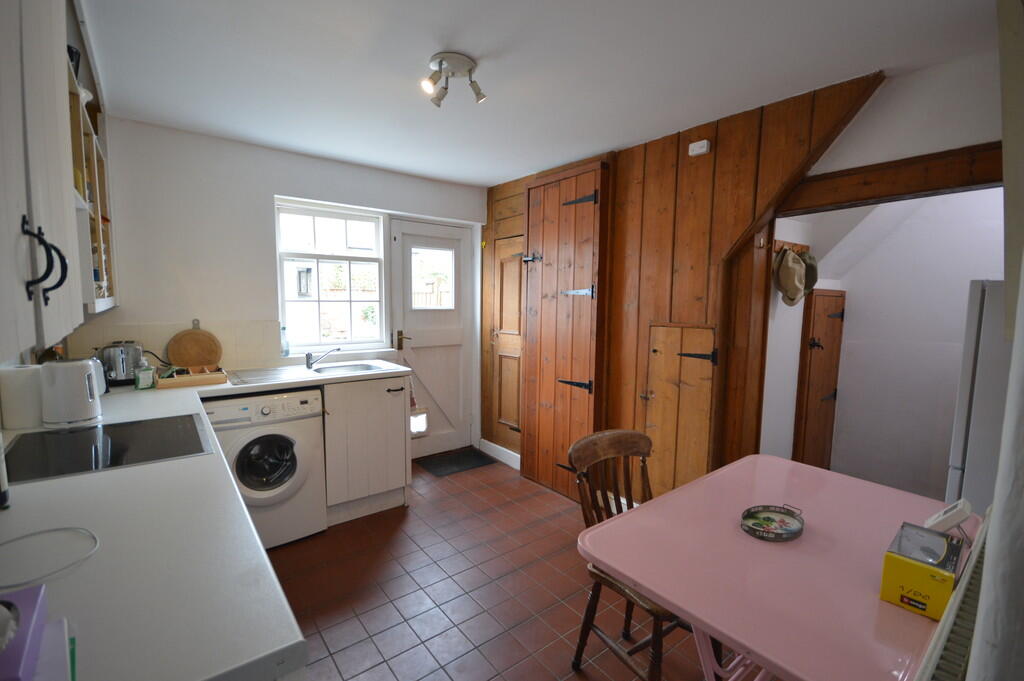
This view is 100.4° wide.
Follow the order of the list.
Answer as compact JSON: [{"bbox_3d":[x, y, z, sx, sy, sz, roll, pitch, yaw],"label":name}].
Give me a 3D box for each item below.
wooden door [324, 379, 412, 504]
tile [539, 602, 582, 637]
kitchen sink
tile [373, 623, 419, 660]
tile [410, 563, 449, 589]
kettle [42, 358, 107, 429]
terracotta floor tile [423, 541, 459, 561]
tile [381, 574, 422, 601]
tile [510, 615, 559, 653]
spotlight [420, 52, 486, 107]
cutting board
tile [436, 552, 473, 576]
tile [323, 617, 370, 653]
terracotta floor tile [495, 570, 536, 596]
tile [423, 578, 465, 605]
[{"bbox_3d":[-0.900,0.614,2.668,0.500,0.730,0.025,-3,6,-37],"label":"wooden door"},{"bbox_3d":[0.210,1.210,1.850,0.150,0.012,0.150,-4,7,-39],"label":"tile"},{"bbox_3d":[-1.104,0.273,2.854,0.410,0.160,0.360,-3,6,-37],"label":"kitchen sink"},{"bbox_3d":[-0.465,1.219,1.722,0.149,0.013,0.149,-3,6,-38],"label":"tile"},{"bbox_3d":[-0.414,1.179,2.137,0.150,0.012,0.150,-4,7,-39],"label":"tile"},{"bbox_3d":[-1.545,0.180,1.520,0.150,0.222,0.200,1,5,8],"label":"kettle"},{"bbox_3d":[-0.390,1.179,2.372,0.149,0.012,0.149,-3,6,-38],"label":"terracotta floor tile"},{"bbox_3d":[-0.534,1.184,2.042,0.150,0.012,0.150,-4,7,-39],"label":"tile"},{"bbox_3d":[0.089,1.223,1.768,0.149,0.013,0.149,-3,6,-38],"label":"tile"},{"bbox_3d":[-0.236,-1.071,1.782,0.270,0.165,0.230,0,5,-8],"label":"spotlight"},{"bbox_3d":[-1.851,0.040,2.502,0.262,0.334,0.018,-1,-9,-40],"label":"cutting board"},{"bbox_3d":[-0.294,1.188,2.251,0.149,0.012,0.149,-3,6,-38],"label":"tile"},{"bbox_3d":[-0.681,1.214,1.746,0.149,0.013,0.149,-3,6,-38],"label":"tile"},{"bbox_3d":[0.018,1.193,2.104,0.149,0.013,0.149,-3,6,-38],"label":"terracotta floor tile"},{"bbox_3d":[-0.325,1.208,2.046,0.149,0.012,0.149,-3,7,-38],"label":"tile"}]

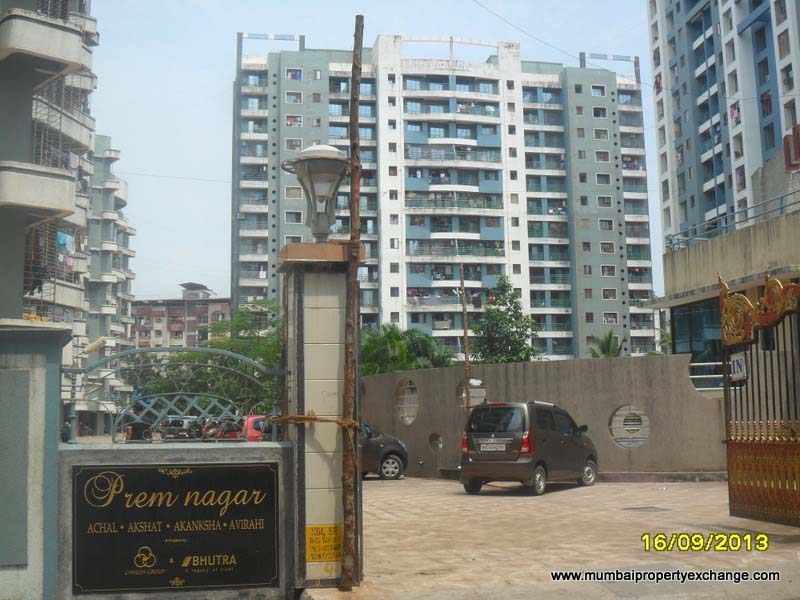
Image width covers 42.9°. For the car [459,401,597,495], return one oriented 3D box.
[{"bbox_3d":[2.590,2.833,19.756,1.490,1.690,3.600,-5,-8,31],"label":"car"}]

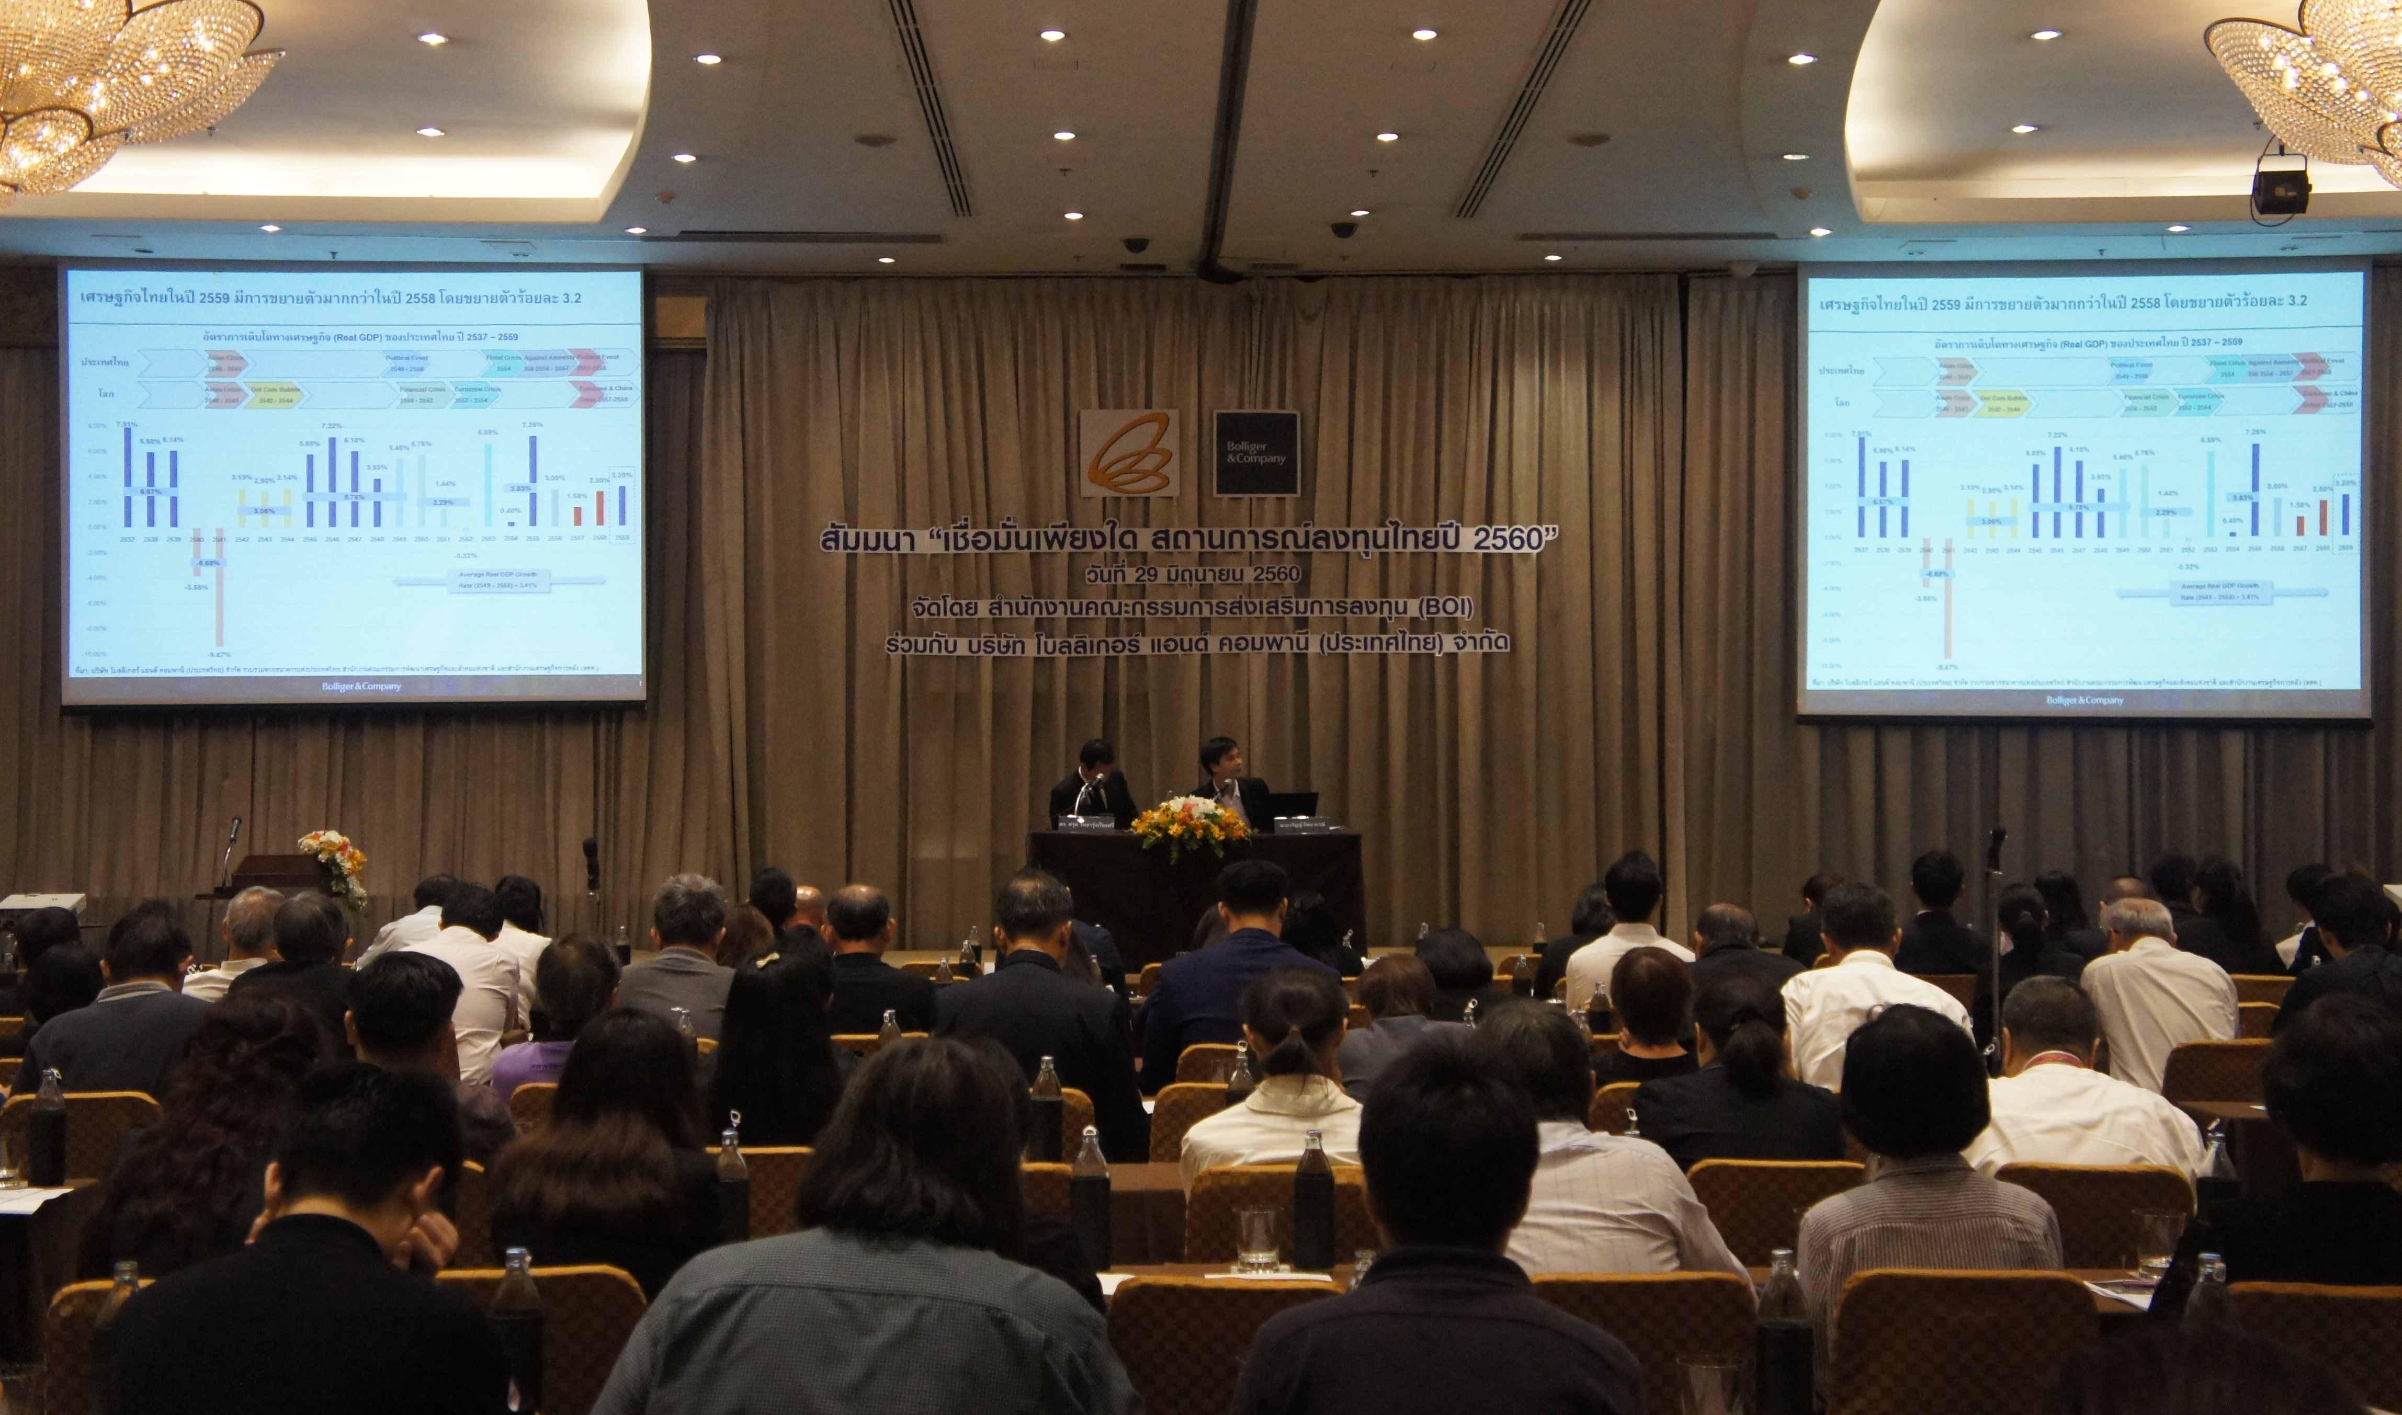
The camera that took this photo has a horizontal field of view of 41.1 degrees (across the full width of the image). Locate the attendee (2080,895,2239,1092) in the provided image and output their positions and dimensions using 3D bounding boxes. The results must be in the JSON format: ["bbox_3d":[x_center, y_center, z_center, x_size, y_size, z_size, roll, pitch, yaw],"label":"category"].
[{"bbox_3d":[2.727,1.173,9.463,0.500,1.250,0.750,0,-1,-7],"label":"attendee"}]

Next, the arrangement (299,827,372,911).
[{"bbox_3d":[-4.280,0.806,15.800,0.360,0.420,0.320,0,-1,-3],"label":"arrangement"}]

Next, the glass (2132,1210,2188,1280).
[{"bbox_3d":[1.612,0.906,5.381,0.087,0.106,0.087,0,-1,0],"label":"glass"}]

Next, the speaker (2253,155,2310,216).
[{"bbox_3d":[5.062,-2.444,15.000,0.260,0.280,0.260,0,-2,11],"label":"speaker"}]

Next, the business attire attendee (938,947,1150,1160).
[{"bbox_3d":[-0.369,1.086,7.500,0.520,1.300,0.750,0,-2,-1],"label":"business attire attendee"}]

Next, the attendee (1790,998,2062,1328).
[{"bbox_3d":[1.166,1.107,5.365,0.460,1.250,0.750,0,-1,-1],"label":"attendee"}]

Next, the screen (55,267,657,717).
[{"bbox_3d":[-4.847,-1.271,18.300,3.340,2.540,0.050,0,-1,-3],"label":"screen"}]

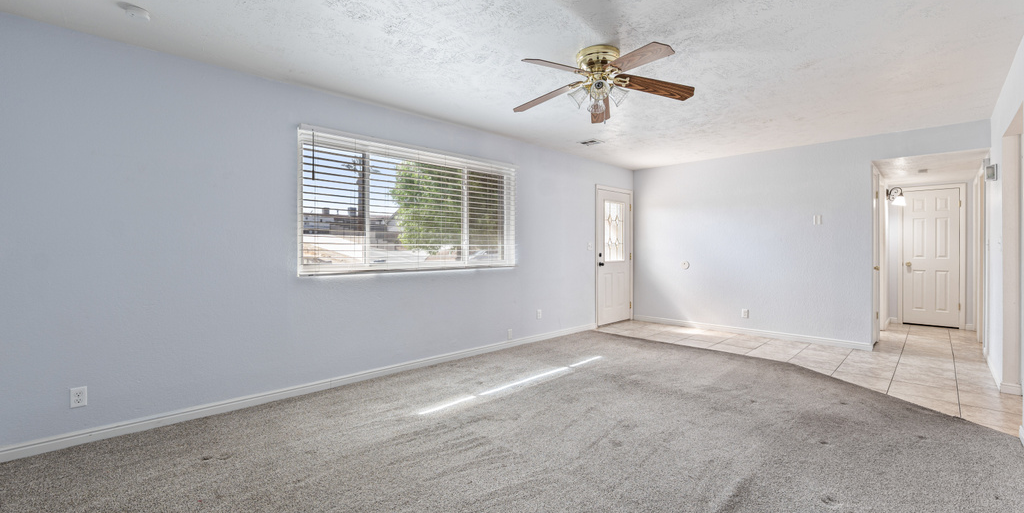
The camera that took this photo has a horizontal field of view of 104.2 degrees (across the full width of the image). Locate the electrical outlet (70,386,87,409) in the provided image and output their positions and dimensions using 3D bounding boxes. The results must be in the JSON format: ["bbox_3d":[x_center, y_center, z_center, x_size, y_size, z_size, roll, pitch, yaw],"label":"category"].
[{"bbox_3d":[-2.551,0.833,2.348,0.070,0.114,0.010,-1,1,-43],"label":"electrical outlet"}]

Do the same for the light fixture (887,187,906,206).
[{"bbox_3d":[5.477,-0.844,5.661,0.150,0.260,0.210,-1,1,-43],"label":"light fixture"}]

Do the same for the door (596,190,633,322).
[{"bbox_3d":[1.601,0.021,6.243,0.897,2.035,0.045,-1,1,-43],"label":"door"}]

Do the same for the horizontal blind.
[{"bbox_3d":[-0.819,-0.453,3.948,2.340,1.190,0.075,-1,1,-43],"label":"horizontal blind"}]

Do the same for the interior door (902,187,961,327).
[{"bbox_3d":[6.175,0.014,5.876,0.045,1.998,0.587,-1,1,-43],"label":"interior door"}]

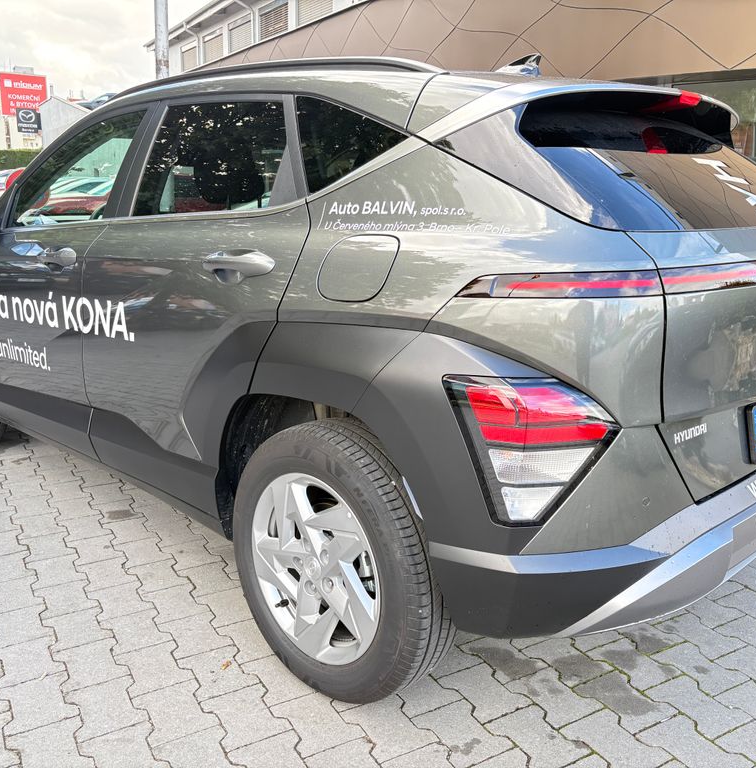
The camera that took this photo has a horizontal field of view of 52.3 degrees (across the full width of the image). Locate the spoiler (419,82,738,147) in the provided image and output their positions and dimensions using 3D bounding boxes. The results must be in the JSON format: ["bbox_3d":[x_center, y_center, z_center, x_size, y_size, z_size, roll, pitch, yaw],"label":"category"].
[{"bbox_3d":[0.663,-0.685,2.012,0.340,0.175,1.330,13,18,43],"label":"spoiler"}]

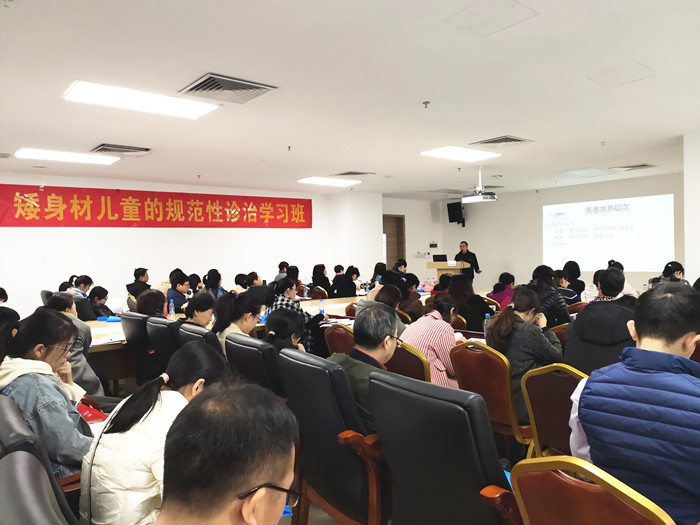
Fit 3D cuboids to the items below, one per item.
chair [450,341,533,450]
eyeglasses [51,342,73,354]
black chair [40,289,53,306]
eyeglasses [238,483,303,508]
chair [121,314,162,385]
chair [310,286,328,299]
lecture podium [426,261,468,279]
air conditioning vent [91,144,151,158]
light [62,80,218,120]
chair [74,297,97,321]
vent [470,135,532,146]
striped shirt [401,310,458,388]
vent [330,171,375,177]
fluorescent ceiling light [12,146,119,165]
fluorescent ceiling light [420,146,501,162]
[{"bbox_3d":[1.071,0.998,3.266,0.570,0.940,0.460,-3,3,-37],"label":"chair"},{"bbox_3d":[-1.287,0.377,2.050,0.138,0.043,0.138,29,-18,-27],"label":"eyeglasses"},{"bbox_3d":[-4.419,0.959,7.368,0.680,1.040,0.630,-4,3,-41],"label":"black chair"},{"bbox_3d":[-0.163,0.362,0.768,0.138,0.043,0.138,2,-23,42],"label":"eyeglasses"},{"bbox_3d":[-1.710,0.986,4.476,0.680,1.040,0.630,-4,3,-45],"label":"chair"},{"bbox_3d":[-0.319,0.863,8.148,0.570,0.930,0.450,-4,3,-41],"label":"chair"},{"bbox_3d":[2.241,0.561,10.832,0.900,1.180,0.520,0,3,37],"label":"lecture podium"},{"bbox_3d":[-3.110,-1.508,6.313,0.610,0.060,0.610,-3,2,-40],"label":"air conditioning vent"},{"bbox_3d":[-1.911,-1.487,4.329,1.220,0.070,0.600,-3,2,-40],"label":"light"},{"bbox_3d":[-3.180,0.955,6.014,0.620,1.080,0.660,0,2,44],"label":"chair"},{"bbox_3d":[2.120,-1.688,6.522,0.610,0.060,0.610,-4,3,-41],"label":"vent"},{"bbox_3d":[0.639,0.709,3.564,0.480,0.600,0.480,-4,3,-41],"label":"striped shirt"},{"bbox_3d":[0.067,-1.677,8.964,0.610,0.060,0.610,-3,2,-40],"label":"vent"},{"bbox_3d":[-4.010,-1.509,6.637,1.200,0.070,0.600,-4,3,-41],"label":"fluorescent ceiling light"},{"bbox_3d":[1.697,-1.701,7.214,1.200,0.070,0.600,-4,3,-41],"label":"fluorescent ceiling light"}]

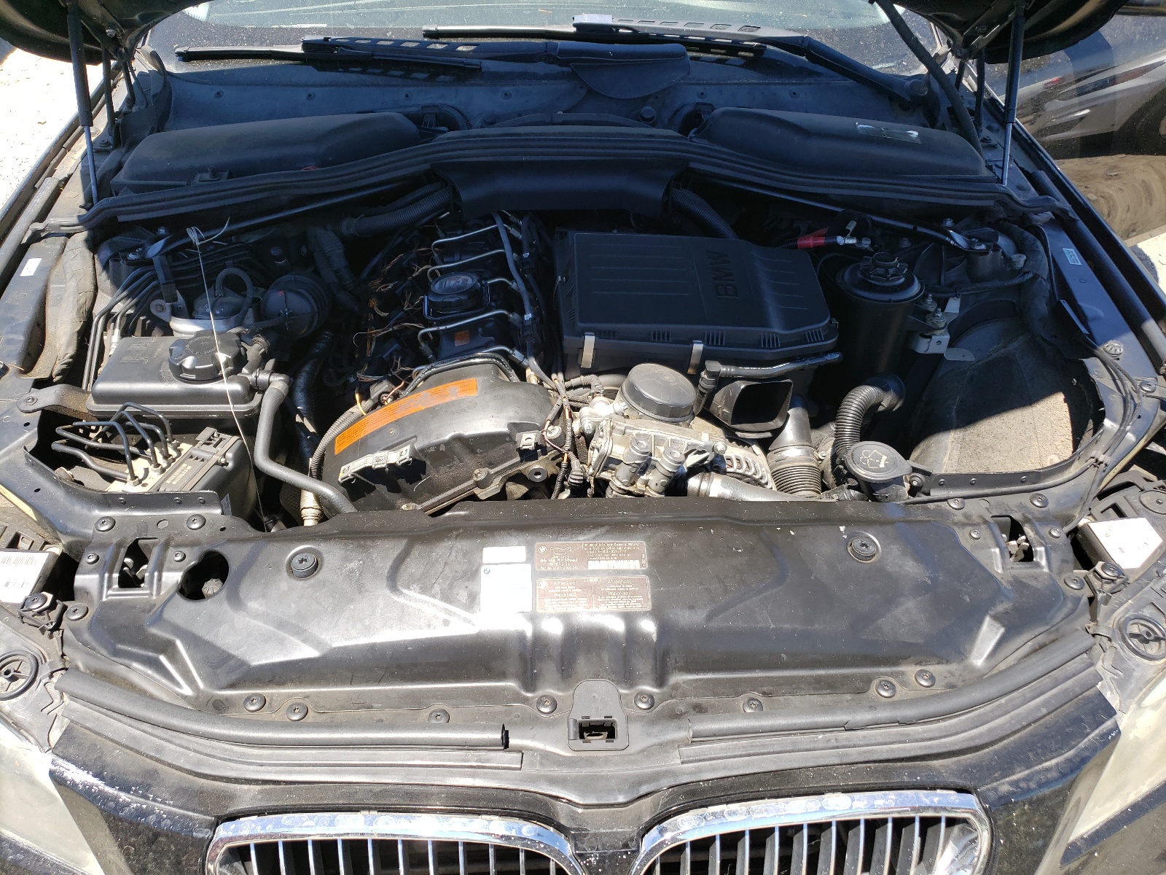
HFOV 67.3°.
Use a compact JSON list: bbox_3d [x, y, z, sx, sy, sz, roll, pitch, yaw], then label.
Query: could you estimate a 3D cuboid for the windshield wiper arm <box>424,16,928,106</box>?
[{"bbox_3d":[0.160,-0.670,1.561,0.880,0.100,0.110,-1,40,-2],"label":"windshield wiper arm"}]

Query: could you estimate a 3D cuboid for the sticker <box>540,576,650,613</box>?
[{"bbox_3d":[0.011,0.164,0.915,0.119,0.002,0.044,-1,52,-3],"label":"sticker"}]

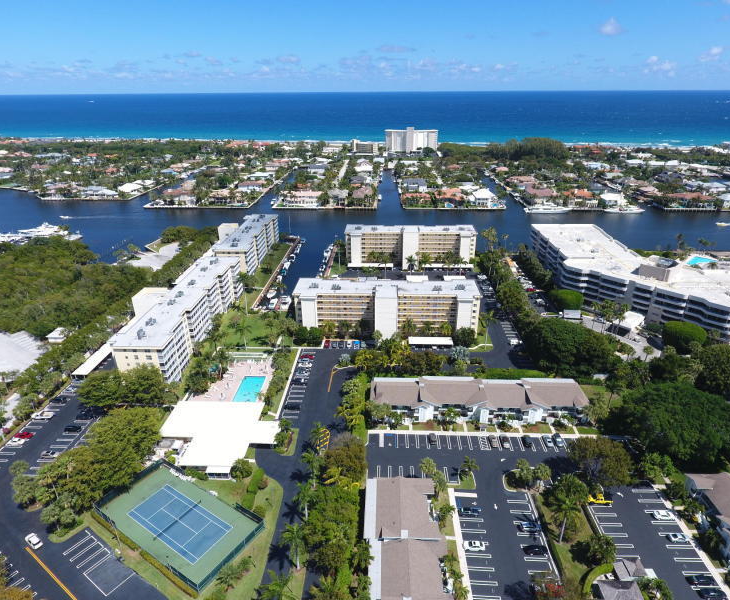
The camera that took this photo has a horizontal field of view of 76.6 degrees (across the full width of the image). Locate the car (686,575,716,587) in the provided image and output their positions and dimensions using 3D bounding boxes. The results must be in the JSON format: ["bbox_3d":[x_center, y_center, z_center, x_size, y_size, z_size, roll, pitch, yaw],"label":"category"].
[{"bbox_3d":[68.976,57.230,94.807,4.850,1.500,1.850,0,24,0],"label":"car"}]

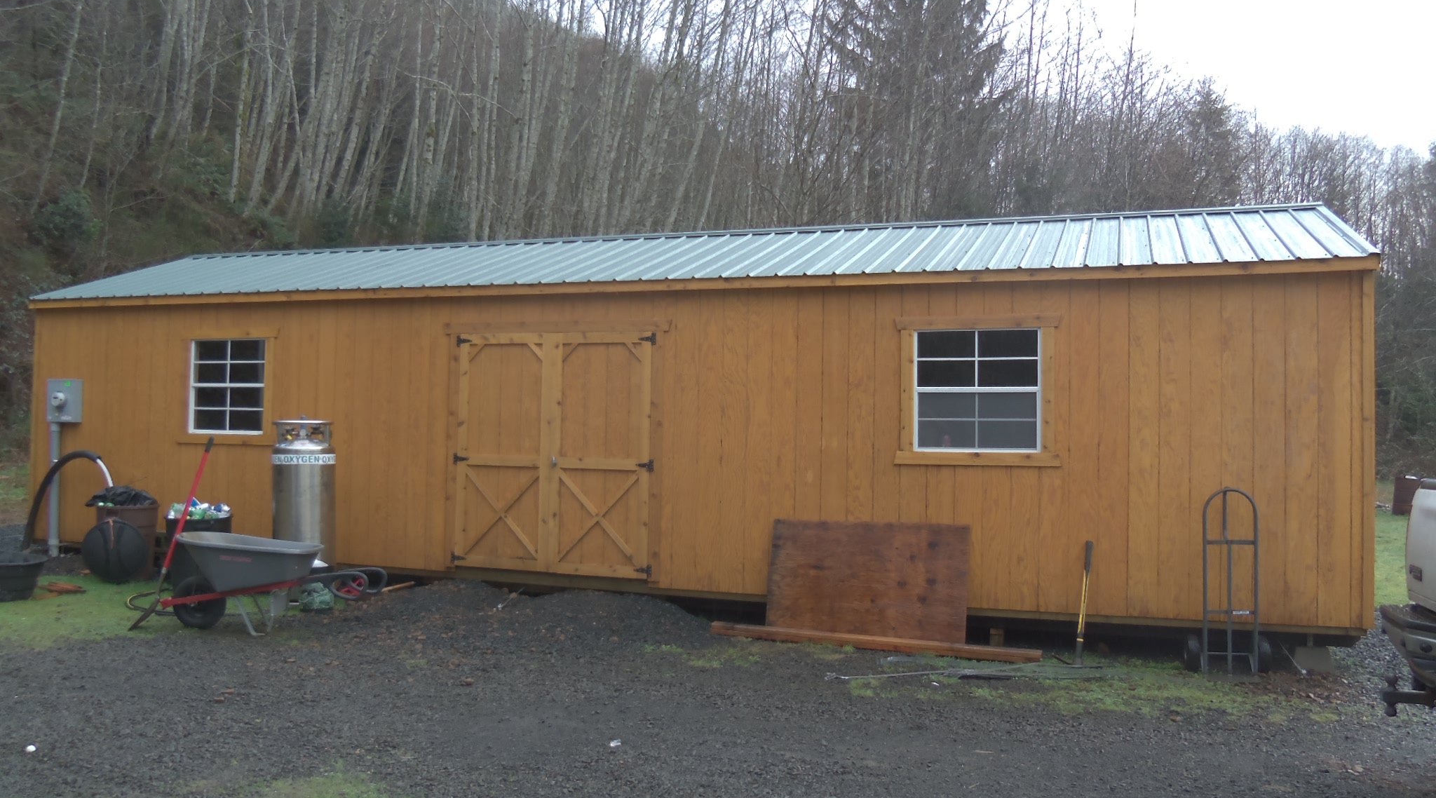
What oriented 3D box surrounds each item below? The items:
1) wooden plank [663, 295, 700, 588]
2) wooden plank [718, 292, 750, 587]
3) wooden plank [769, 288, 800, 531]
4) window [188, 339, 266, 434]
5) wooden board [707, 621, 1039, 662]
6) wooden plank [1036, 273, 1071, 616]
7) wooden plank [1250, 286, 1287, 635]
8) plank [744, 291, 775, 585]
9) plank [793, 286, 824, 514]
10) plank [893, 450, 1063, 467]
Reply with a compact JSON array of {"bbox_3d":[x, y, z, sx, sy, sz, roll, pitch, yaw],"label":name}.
[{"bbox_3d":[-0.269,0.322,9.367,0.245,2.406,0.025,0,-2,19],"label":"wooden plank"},{"bbox_3d":[0.132,0.320,9.124,0.205,2.370,0.022,0,-2,20],"label":"wooden plank"},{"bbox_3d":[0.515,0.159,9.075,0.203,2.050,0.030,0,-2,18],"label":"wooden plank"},{"bbox_3d":[-4.601,-0.119,10.906,0.910,0.890,0.080,0,-2,20],"label":"window"},{"bbox_3d":[1.116,1.774,8.486,2.420,0.080,0.100,0,-2,21],"label":"wooden board"},{"bbox_3d":[2.436,0.340,8.422,0.203,2.412,0.025,0,-2,19],"label":"wooden plank"},{"bbox_3d":[3.779,0.344,7.953,0.203,2.388,0.025,0,-2,19],"label":"wooden plank"},{"bbox_3d":[0.322,0.322,9.053,0.205,2.370,0.022,0,-2,20],"label":"plank"},{"bbox_3d":[0.702,0.322,8.911,0.205,2.370,0.022,0,-2,20],"label":"plank"},{"bbox_3d":[1.908,0.447,8.585,1.215,0.107,0.025,0,-2,19],"label":"plank"}]

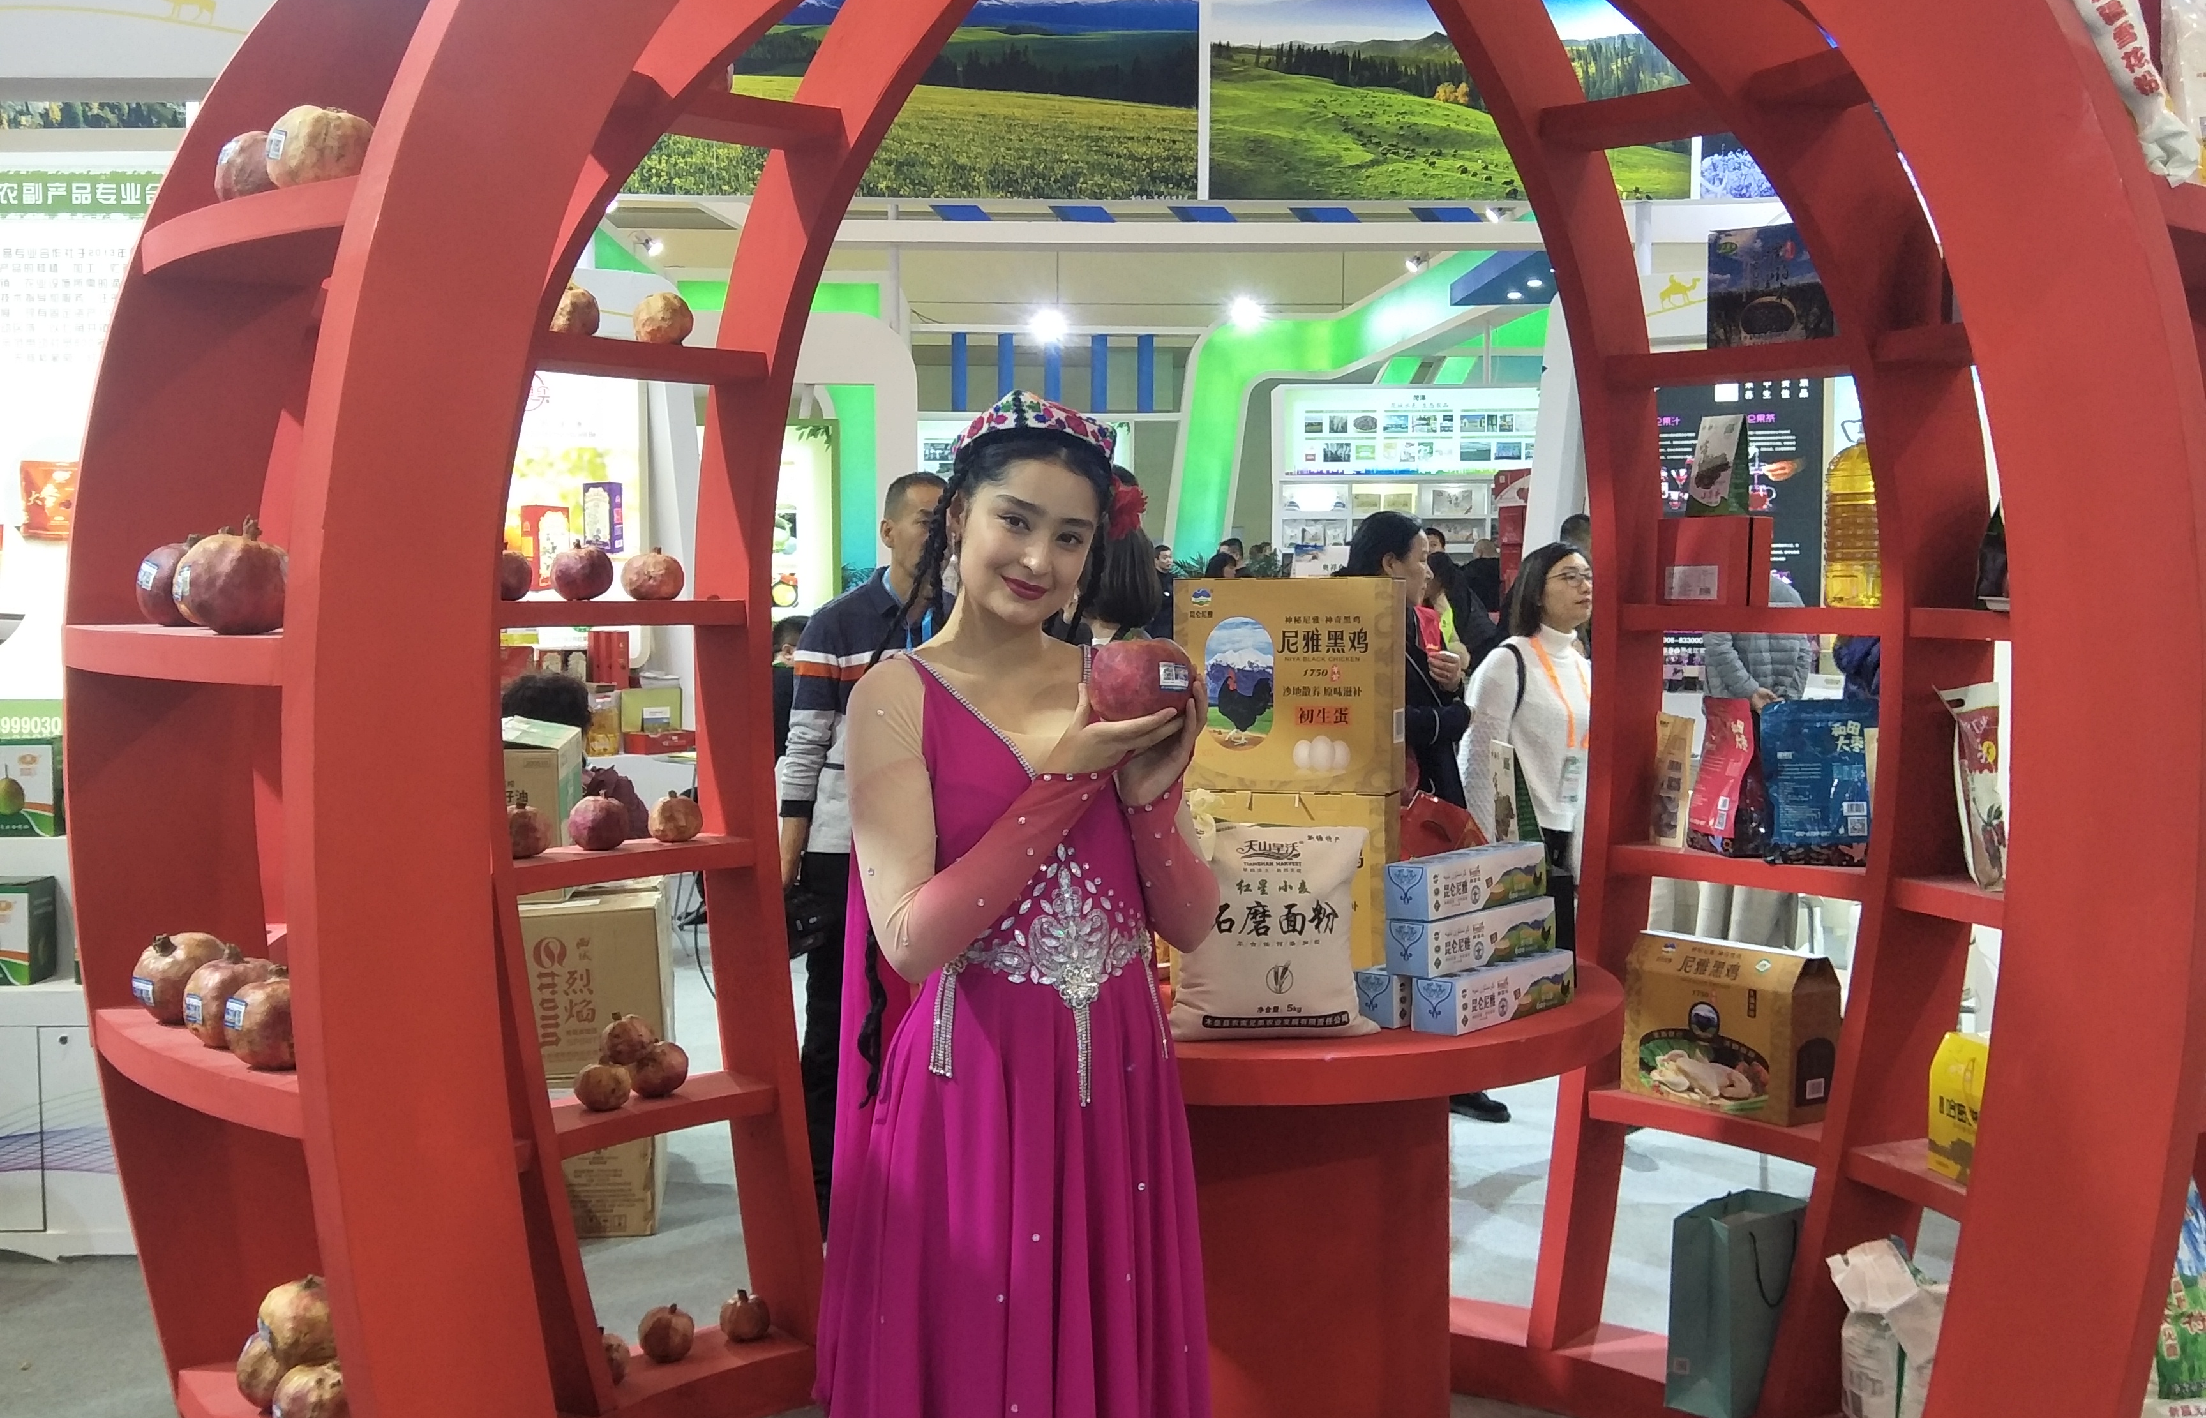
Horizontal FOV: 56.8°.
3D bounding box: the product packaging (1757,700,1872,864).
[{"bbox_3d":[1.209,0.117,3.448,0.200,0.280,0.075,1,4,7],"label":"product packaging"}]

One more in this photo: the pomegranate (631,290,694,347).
[{"bbox_3d":[-0.753,-0.666,3.500,0.104,0.097,0.104,0,4,0],"label":"pomegranate"}]

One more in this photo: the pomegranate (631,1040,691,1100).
[{"bbox_3d":[-0.783,0.641,3.610,0.104,0.100,0.104,0,4,0],"label":"pomegranate"}]

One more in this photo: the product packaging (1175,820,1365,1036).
[{"bbox_3d":[0.214,0.279,2.553,0.245,0.260,0.135,0,4,-3],"label":"product packaging"}]

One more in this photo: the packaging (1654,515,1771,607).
[{"bbox_3d":[1.113,-0.263,3.616,0.210,0.155,0.110,4,5,40],"label":"packaging"}]

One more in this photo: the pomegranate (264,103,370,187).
[{"bbox_3d":[-0.794,-0.572,2.080,0.110,0.092,0.110,0,4,0],"label":"pomegranate"}]

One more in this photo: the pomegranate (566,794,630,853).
[{"bbox_3d":[-0.859,0.195,3.489,0.099,0.097,0.099,0,4,0],"label":"pomegranate"}]

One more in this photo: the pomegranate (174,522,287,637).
[{"bbox_3d":[-0.854,-0.127,1.996,0.112,0.108,0.112,0,4,0],"label":"pomegranate"}]

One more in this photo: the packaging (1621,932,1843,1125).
[{"bbox_3d":[1.080,0.542,3.507,0.165,0.270,0.315,-3,5,-40],"label":"packaging"}]

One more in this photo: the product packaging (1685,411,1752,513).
[{"bbox_3d":[1.053,-0.418,3.481,0.070,0.170,0.100,-3,5,-41],"label":"product packaging"}]

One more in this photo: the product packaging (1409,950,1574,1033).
[{"bbox_3d":[0.511,0.365,2.654,0.070,0.070,0.272,4,6,44],"label":"product packaging"}]

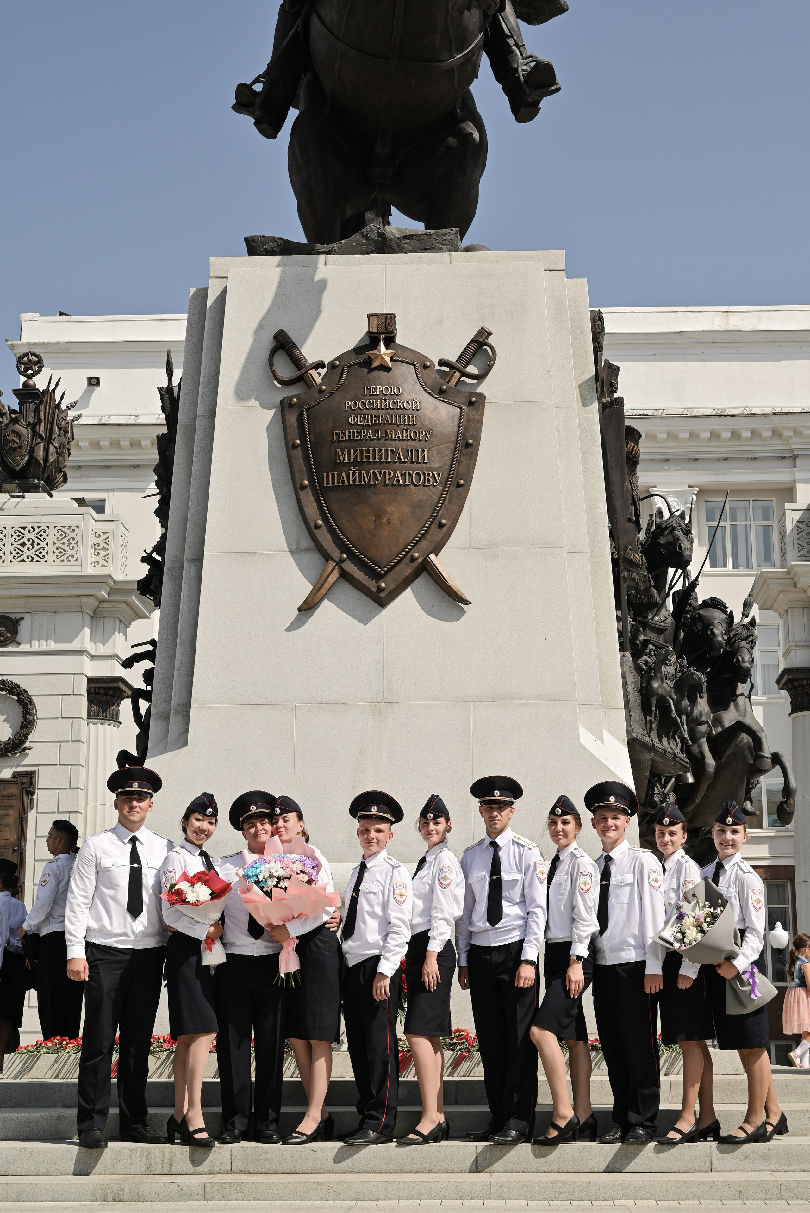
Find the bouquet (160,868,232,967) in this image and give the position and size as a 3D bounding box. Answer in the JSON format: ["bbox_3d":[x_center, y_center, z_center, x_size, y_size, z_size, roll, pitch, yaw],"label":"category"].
[{"bbox_3d":[-1.044,1.563,8.459,0.330,0.470,0.270,-14,-11,5],"label":"bouquet"}]

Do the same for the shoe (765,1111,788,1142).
[{"bbox_3d":[1.863,2.630,8.525,0.085,0.115,0.240,-10,0,41],"label":"shoe"}]

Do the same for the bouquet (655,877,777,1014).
[{"bbox_3d":[1.608,1.759,8.652,0.430,0.740,0.320,-37,7,-7],"label":"bouquet"}]

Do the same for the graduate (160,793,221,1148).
[{"bbox_3d":[-1.087,1.837,8.648,0.410,1.758,0.330,6,-13,-29],"label":"graduate"}]

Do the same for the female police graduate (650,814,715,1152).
[{"bbox_3d":[1.464,1.917,8.875,0.380,1.746,0.420,10,-15,-41],"label":"female police graduate"}]

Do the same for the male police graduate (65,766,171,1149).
[{"bbox_3d":[-1.513,1.827,8.896,0.550,1.970,0.360,2,-12,-12],"label":"male police graduate"}]

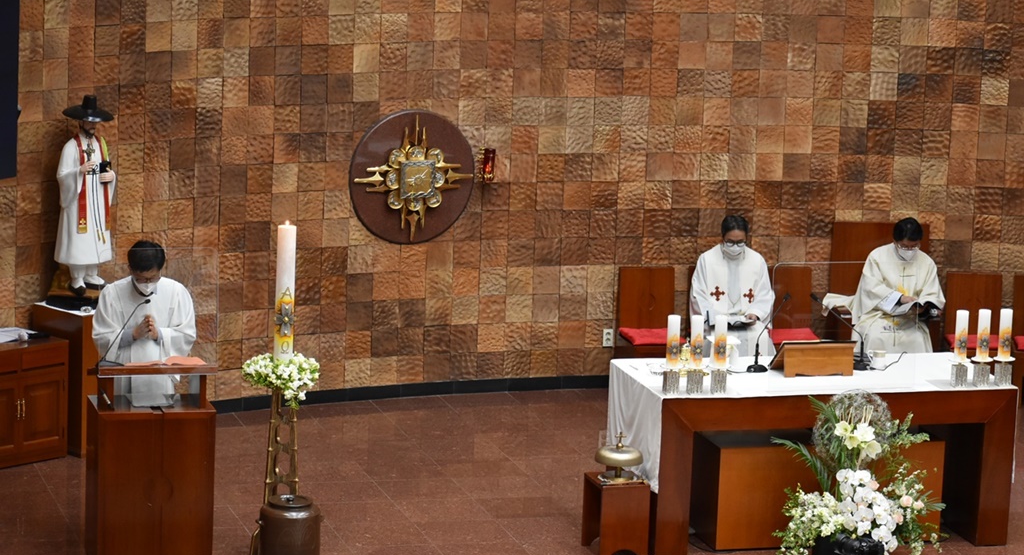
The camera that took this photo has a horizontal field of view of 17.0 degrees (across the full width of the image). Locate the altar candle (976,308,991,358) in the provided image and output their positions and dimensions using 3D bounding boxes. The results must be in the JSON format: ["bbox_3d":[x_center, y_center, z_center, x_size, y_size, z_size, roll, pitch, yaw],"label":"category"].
[{"bbox_3d":[2.754,0.336,19.956,0.071,0.285,0.071,2,11,0],"label":"altar candle"}]

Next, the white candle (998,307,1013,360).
[{"bbox_3d":[2.952,0.340,20.396,0.074,0.297,0.074,-1,12,-16],"label":"white candle"}]

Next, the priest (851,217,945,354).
[{"bbox_3d":[2.682,0.254,23.815,0.647,1.355,0.758,1,11,-6],"label":"priest"}]

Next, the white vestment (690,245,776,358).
[{"bbox_3d":[1.520,0.291,23.466,0.580,1.040,0.620,0,11,-13],"label":"white vestment"}]

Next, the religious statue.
[{"bbox_3d":[-2.664,-0.507,21.393,0.380,1.250,0.350,-6,13,-38],"label":"religious statue"}]

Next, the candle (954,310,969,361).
[{"bbox_3d":[2.681,0.347,20.331,0.074,0.299,0.074,2,11,0],"label":"candle"}]

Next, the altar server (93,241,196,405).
[{"bbox_3d":[-2.128,0.623,19.617,0.600,1.689,0.450,-1,11,-16],"label":"altar server"}]

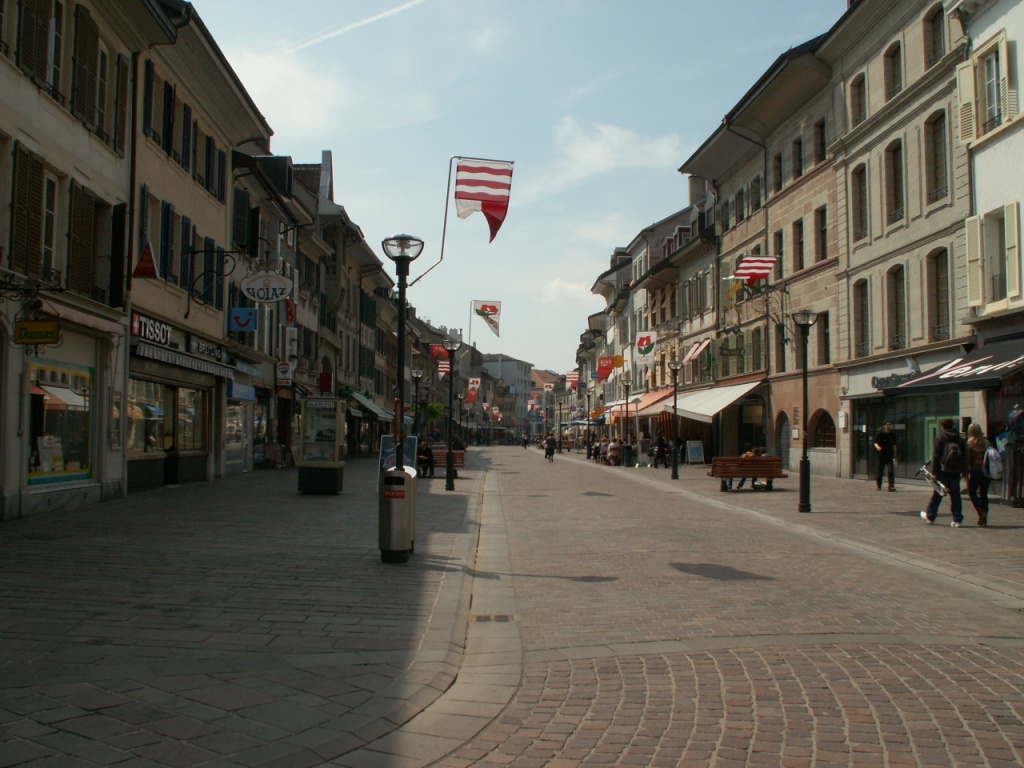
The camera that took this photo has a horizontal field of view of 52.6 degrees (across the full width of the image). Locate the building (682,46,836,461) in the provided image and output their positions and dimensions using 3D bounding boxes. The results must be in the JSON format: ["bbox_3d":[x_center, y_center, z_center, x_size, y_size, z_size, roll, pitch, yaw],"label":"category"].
[{"bbox_3d":[14.600,-4.496,44.200,12.000,16.200,16.300,0,-3,-4],"label":"building"}]

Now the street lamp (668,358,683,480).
[{"bbox_3d":[5.487,1.214,34.801,0.480,3.950,0.480,0,-3,0],"label":"street lamp"}]

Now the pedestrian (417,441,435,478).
[{"bbox_3d":[-3.016,2.632,36.100,0.600,1.280,0.800,0,-3,3],"label":"pedestrian"}]

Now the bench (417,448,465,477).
[{"bbox_3d":[-2.509,2.725,34.922,1.900,0.880,0.900,0,-3,-2],"label":"bench"}]

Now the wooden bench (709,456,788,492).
[{"bbox_3d":[6.211,2.406,27.322,1.920,0.880,0.900,0,-3,-2],"label":"wooden bench"}]

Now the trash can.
[{"bbox_3d":[-1.398,1.588,12.778,0.410,1.100,0.850,0,-3,-2],"label":"trash can"}]

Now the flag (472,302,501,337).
[{"bbox_3d":[-0.677,-1.740,27.500,0.740,0.960,0.150,0,-3,-2],"label":"flag"}]

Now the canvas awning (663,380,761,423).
[{"bbox_3d":[9.250,0.950,47.600,2.400,1.800,7.400,0,-3,-4],"label":"canvas awning"}]

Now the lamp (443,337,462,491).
[{"bbox_3d":[-1.560,0.816,27.050,0.510,3.950,0.510,0,-3,0],"label":"lamp"}]

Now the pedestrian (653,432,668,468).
[{"bbox_3d":[6.576,2.902,45.700,0.550,1.670,0.550,-2,-3,30],"label":"pedestrian"}]

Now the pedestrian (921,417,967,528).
[{"bbox_3d":[7.302,1.500,17.500,0.660,1.790,0.620,1,-3,-12],"label":"pedestrian"}]

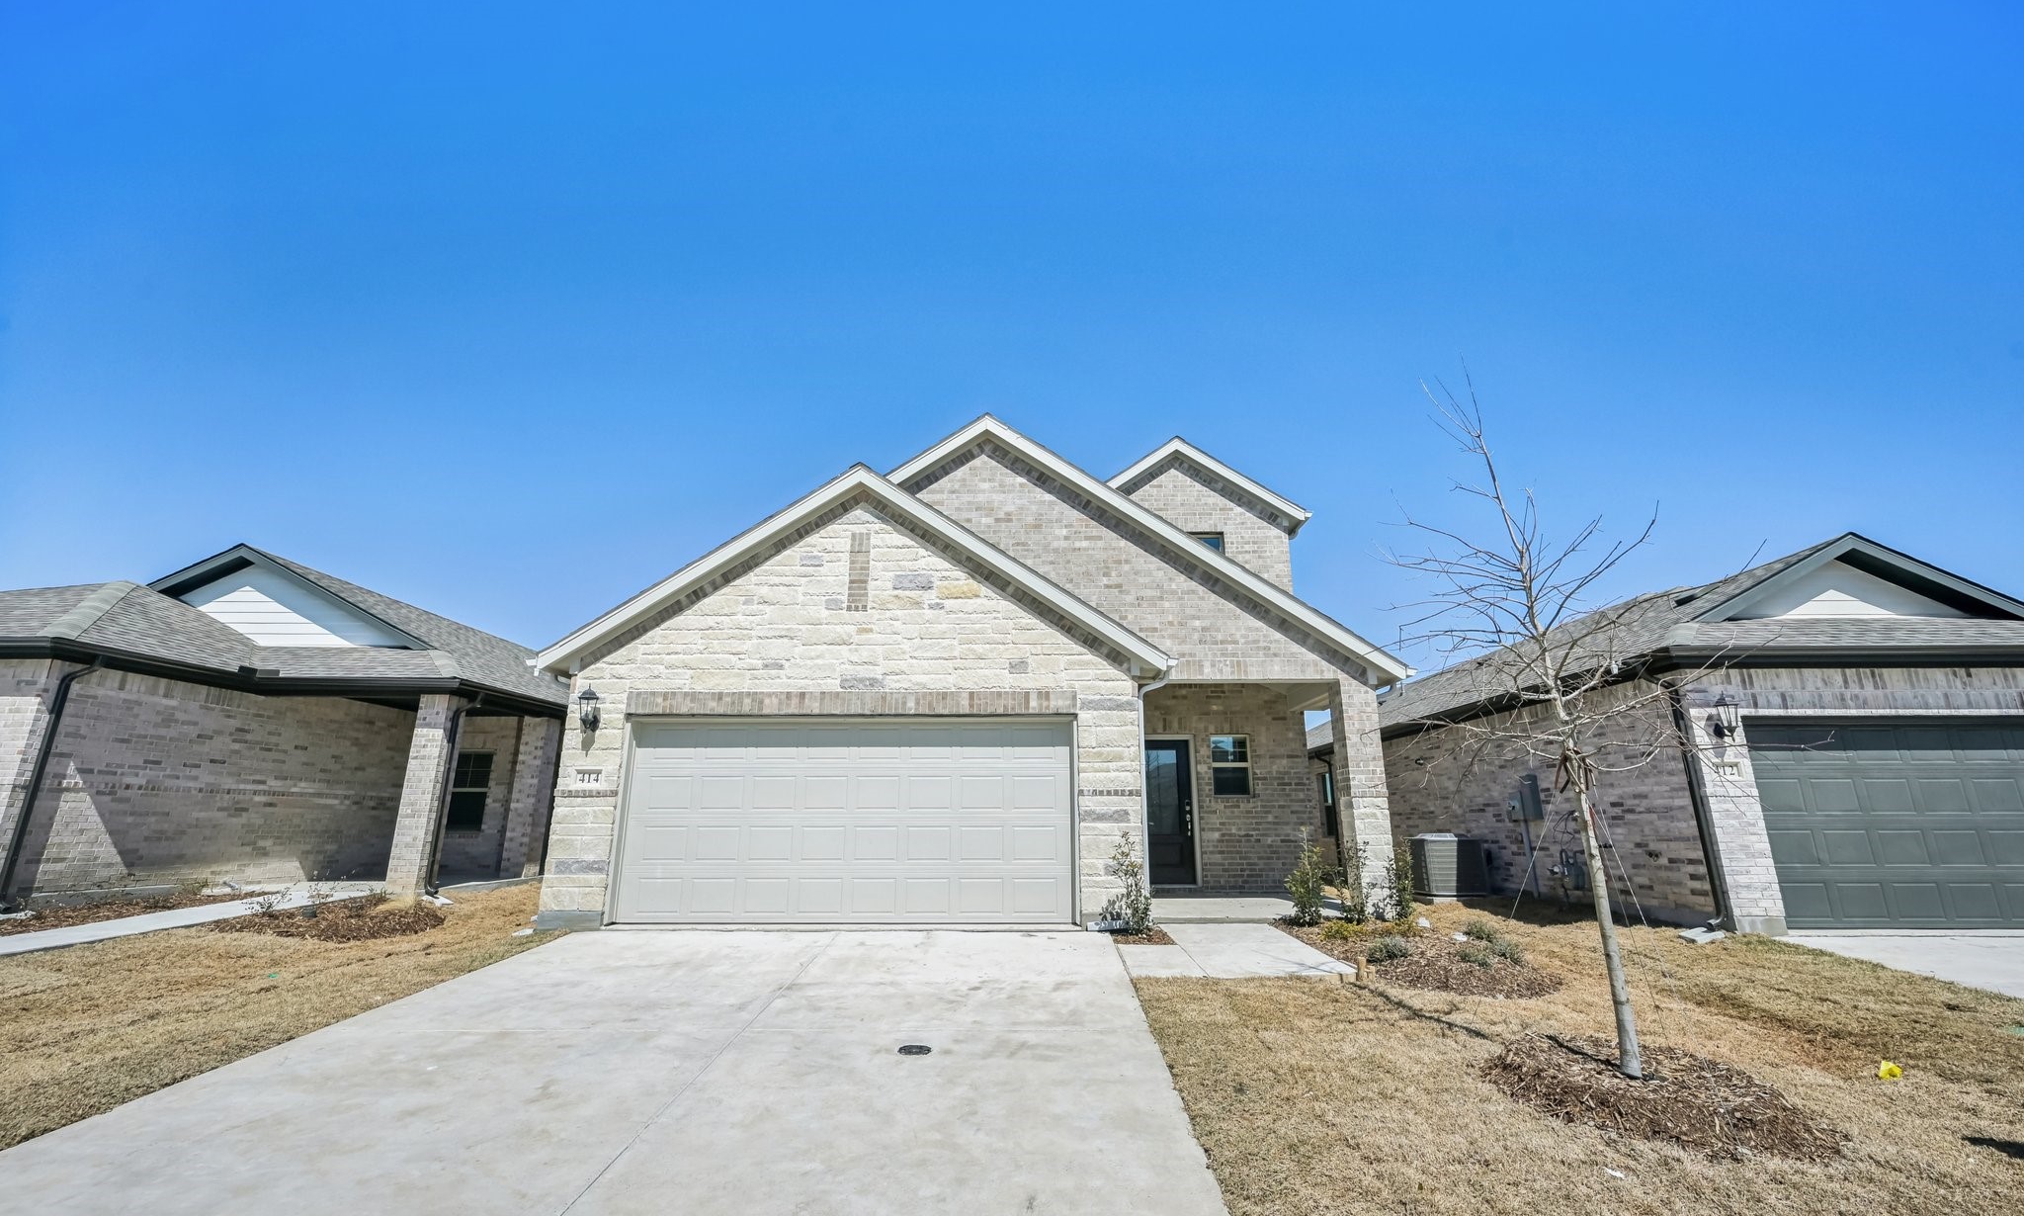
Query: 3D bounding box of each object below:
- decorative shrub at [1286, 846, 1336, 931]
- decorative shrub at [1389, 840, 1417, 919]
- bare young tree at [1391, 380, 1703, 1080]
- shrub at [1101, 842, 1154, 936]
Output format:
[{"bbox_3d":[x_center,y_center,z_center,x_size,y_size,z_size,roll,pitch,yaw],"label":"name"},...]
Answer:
[{"bbox_3d":[3.159,2.903,8.336,0.536,0.905,0.520,0,-15,0],"label":"decorative shrub"},{"bbox_3d":[4.213,2.922,8.486,0.380,0.825,0.380,0,-15,0],"label":"decorative shrub"},{"bbox_3d":[3.384,0.474,4.786,2.155,4.264,2.000,0,-15,0],"label":"bare young tree"},{"bbox_3d":[1.159,2.805,7.897,0.556,0.901,0.520,0,-15,0],"label":"shrub"}]

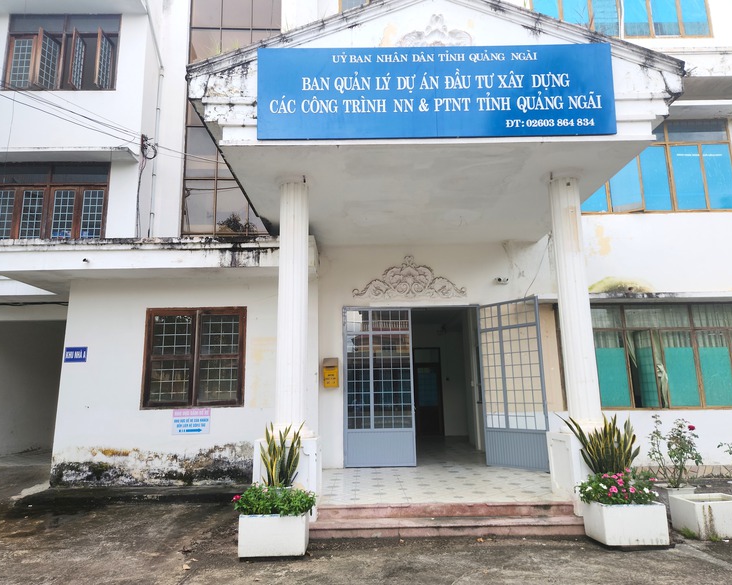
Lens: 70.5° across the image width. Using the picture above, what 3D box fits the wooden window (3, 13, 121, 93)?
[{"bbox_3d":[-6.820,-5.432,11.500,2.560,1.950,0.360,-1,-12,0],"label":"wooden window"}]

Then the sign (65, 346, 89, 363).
[{"bbox_3d":[-4.808,1.035,8.584,0.375,0.260,0.025,-1,-12,0],"label":"sign"}]

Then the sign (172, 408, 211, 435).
[{"bbox_3d":[-2.780,2.063,8.268,0.601,0.400,0.020,-1,-12,1],"label":"sign"}]

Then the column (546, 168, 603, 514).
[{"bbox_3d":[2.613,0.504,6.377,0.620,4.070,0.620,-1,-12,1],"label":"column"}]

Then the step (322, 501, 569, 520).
[{"bbox_3d":[0.892,2.438,5.840,2.870,0.140,0.320,-1,-12,1],"label":"step"}]

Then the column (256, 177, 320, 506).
[{"bbox_3d":[-0.881,0.549,6.183,0.680,3.940,0.680,-1,-12,0],"label":"column"}]

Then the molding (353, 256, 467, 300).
[{"bbox_3d":[0.798,-0.270,9.364,2.048,0.807,0.080,-1,-12,1],"label":"molding"}]

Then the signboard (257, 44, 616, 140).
[{"bbox_3d":[0.763,-2.183,5.621,3.870,1.040,0.080,-1,-6,0],"label":"signboard"}]

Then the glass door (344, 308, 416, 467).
[{"bbox_3d":[0.237,1.617,9.027,1.212,2.732,0.050,-1,-12,1],"label":"glass door"}]

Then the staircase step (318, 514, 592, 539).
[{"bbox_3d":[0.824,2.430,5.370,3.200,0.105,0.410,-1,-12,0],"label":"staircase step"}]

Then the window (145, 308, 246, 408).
[{"bbox_3d":[-2.806,1.067,8.523,1.669,1.640,0.120,-1,-12,1],"label":"window"}]

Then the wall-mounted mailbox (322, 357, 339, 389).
[{"bbox_3d":[-0.579,1.372,8.802,0.250,0.485,0.160,-1,-12,0],"label":"wall-mounted mailbox"}]

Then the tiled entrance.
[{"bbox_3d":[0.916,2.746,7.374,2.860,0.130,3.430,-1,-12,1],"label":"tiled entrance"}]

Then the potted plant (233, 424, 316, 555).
[{"bbox_3d":[-0.852,1.829,4.952,0.760,1.170,0.560,-1,-12,0],"label":"potted plant"}]

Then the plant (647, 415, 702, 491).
[{"bbox_3d":[3.734,1.926,6.298,0.613,0.863,0.580,-1,-12,1],"label":"plant"}]

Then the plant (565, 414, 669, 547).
[{"bbox_3d":[2.397,1.796,5.080,0.800,1.180,0.580,-1,-12,0],"label":"plant"}]

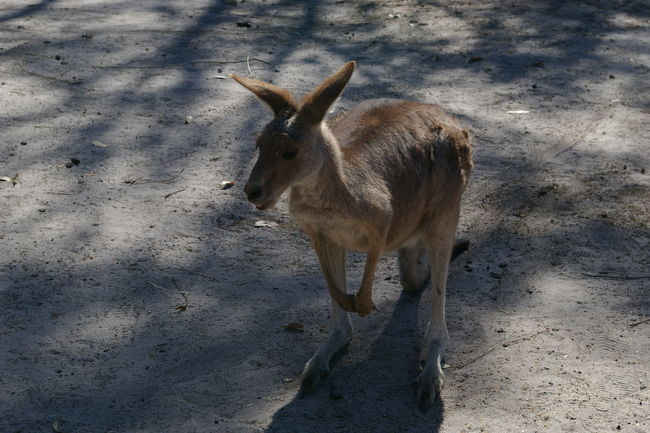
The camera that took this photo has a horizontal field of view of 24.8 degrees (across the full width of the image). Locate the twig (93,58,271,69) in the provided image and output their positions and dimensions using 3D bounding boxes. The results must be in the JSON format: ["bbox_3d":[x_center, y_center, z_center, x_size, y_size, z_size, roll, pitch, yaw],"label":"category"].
[{"bbox_3d":[-0.408,-0.434,4.226,0.506,0.015,0.053,-2,25,-5],"label":"twig"}]

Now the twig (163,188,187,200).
[{"bbox_3d":[-0.349,-0.052,3.412,0.016,0.010,0.081,17,30,33],"label":"twig"}]

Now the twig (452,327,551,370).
[{"bbox_3d":[0.331,0.246,2.767,0.252,0.015,0.019,-18,30,-33],"label":"twig"}]

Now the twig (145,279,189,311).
[{"bbox_3d":[-0.302,0.153,2.966,0.060,0.015,0.157,-15,29,-29],"label":"twig"}]

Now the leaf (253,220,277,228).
[{"bbox_3d":[-0.131,0.017,3.261,0.053,0.012,0.028,0,25,0],"label":"leaf"}]

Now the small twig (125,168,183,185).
[{"bbox_3d":[-0.393,-0.089,3.490,0.162,0.012,0.060,-13,28,-26],"label":"small twig"}]

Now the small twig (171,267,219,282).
[{"bbox_3d":[-0.268,0.119,3.049,0.125,0.008,0.011,14,29,28],"label":"small twig"}]

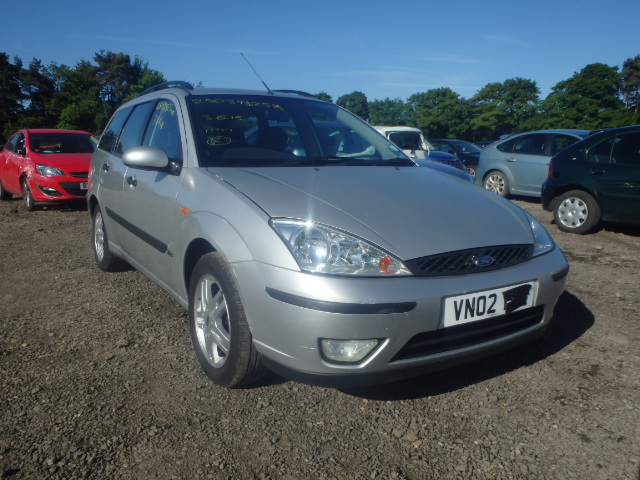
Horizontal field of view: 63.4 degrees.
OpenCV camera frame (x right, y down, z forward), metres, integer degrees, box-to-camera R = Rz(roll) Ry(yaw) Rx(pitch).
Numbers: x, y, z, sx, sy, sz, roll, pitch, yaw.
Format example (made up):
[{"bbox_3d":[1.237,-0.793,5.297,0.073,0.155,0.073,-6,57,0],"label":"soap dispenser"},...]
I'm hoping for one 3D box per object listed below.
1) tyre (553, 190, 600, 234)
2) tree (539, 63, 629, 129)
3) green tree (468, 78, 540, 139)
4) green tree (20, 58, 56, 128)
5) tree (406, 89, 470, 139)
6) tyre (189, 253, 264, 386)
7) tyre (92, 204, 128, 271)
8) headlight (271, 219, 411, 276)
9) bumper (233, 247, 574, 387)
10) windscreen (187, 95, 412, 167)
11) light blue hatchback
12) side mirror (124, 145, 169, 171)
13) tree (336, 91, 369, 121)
[{"bbox_3d":[3.554,-0.379,7.145,0.185,0.595,0.595,-5,11,-32],"label":"tyre"},{"bbox_3d":[21.735,-10.226,42.703,7.464,8.466,7.464,5,11,26],"label":"tree"},{"bbox_3d":[17.019,-10.827,48.679,6.861,8.407,6.861,4,10,18],"label":"green tree"},{"bbox_3d":[-23.216,-10.589,42.696,3.407,8.388,3.407,-5,11,-28],"label":"green tree"},{"bbox_3d":[11.944,-11.507,52.625,6.428,7.526,6.428,3,10,12],"label":"tree"},{"bbox_3d":[-0.409,0.354,2.318,0.200,0.605,0.605,-5,11,-32],"label":"tyre"},{"bbox_3d":[-1.800,-0.030,4.483,0.200,0.610,0.610,-5,11,-32],"label":"tyre"},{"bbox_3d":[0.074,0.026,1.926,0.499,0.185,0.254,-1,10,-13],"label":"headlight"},{"bbox_3d":[0.518,0.258,2.214,1.680,0.460,0.580,-5,11,-32],"label":"bumper"},{"bbox_3d":[-0.118,-0.680,3.086,1.420,0.180,0.860,-5,42,-32],"label":"windscreen"},{"bbox_3d":[5.270,-1.480,10.550,1.830,1.480,4.330,-6,11,-33],"label":"light blue hatchback"},{"bbox_3d":[-0.924,-0.437,2.750,0.220,0.130,0.125,-5,11,-32],"label":"side mirror"},{"bbox_3d":[3.801,-13.582,62.708,4.072,8.761,4.072,2,9,3],"label":"tree"}]

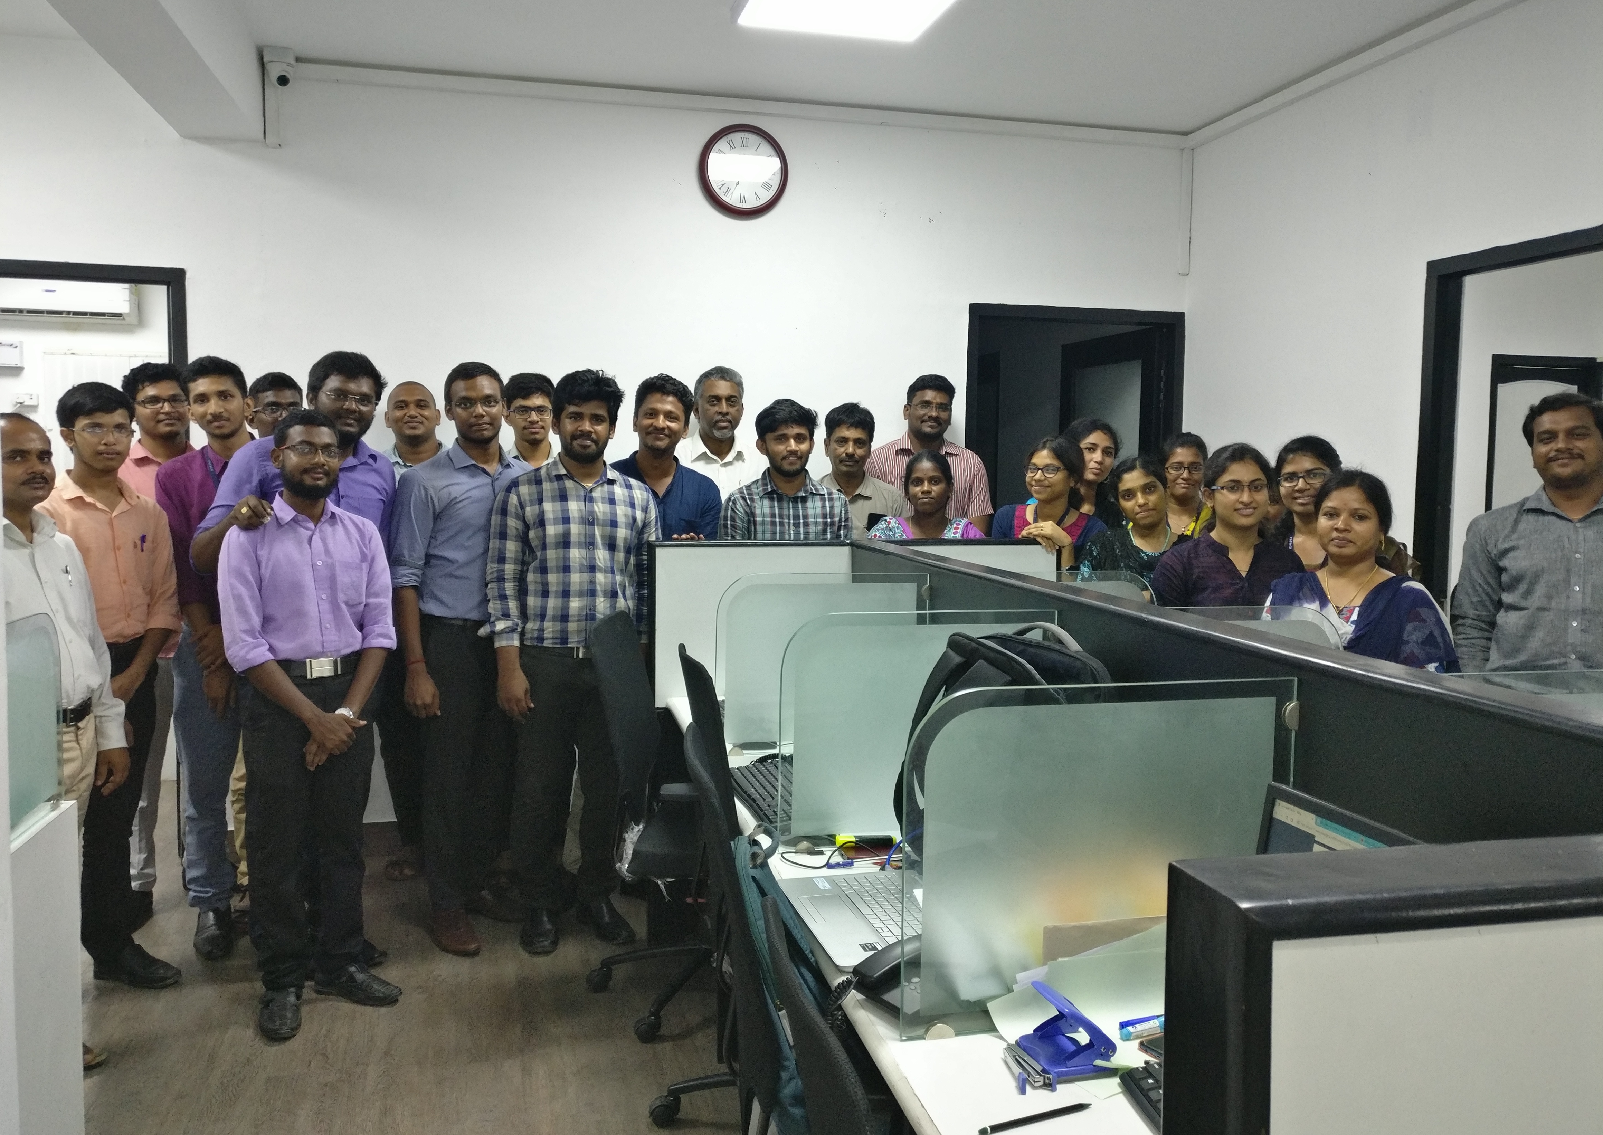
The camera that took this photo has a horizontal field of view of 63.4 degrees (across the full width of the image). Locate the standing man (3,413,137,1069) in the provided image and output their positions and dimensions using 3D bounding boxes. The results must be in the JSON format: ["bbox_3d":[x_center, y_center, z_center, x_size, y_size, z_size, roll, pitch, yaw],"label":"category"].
[{"bbox_3d":[-1.782,0.414,3.088,0.320,1.548,0.470,5,6,40],"label":"standing man"}]

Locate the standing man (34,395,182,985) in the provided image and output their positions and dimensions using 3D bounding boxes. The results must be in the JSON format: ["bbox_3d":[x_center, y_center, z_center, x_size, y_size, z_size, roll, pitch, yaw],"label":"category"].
[{"bbox_3d":[-1.902,0.327,3.572,0.470,1.637,0.310,-3,6,-40],"label":"standing man"}]

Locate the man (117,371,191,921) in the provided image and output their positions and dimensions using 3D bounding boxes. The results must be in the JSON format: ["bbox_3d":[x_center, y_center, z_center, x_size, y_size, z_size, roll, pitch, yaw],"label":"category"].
[{"bbox_3d":[-2.011,0.240,4.032,0.480,1.729,0.300,-2,6,-30],"label":"man"}]

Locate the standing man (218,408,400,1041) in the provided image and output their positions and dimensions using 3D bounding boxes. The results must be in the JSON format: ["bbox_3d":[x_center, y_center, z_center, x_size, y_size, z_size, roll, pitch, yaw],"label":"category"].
[{"bbox_3d":[-1.301,0.378,3.431,0.480,1.577,0.340,-2,6,-30],"label":"standing man"}]

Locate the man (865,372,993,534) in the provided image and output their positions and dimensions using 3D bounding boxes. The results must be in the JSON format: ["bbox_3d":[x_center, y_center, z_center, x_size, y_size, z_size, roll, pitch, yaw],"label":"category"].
[{"bbox_3d":[0.459,0.205,4.632,0.500,1.767,0.290,1,5,-2],"label":"man"}]

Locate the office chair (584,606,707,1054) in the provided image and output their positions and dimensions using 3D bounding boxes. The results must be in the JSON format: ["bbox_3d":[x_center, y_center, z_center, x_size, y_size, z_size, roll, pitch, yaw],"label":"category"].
[{"bbox_3d":[-0.241,0.658,3.480,0.630,1.040,0.620,1,5,-1],"label":"office chair"}]

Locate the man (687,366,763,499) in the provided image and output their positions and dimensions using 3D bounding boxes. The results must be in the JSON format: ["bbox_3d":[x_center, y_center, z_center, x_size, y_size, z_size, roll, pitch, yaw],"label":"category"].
[{"bbox_3d":[-0.269,0.207,4.460,0.500,1.771,0.290,0,5,-7],"label":"man"}]

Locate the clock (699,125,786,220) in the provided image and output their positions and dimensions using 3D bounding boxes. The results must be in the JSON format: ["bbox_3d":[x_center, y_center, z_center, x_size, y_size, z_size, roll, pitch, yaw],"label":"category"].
[{"bbox_3d":[-0.215,-1.462,4.768,0.336,0.336,0.045,0,5,-12],"label":"clock"}]

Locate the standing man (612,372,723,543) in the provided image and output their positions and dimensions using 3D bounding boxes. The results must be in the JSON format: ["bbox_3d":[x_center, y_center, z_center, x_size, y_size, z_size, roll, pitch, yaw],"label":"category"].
[{"bbox_3d":[-0.444,0.249,4.195,0.500,1.727,0.300,0,5,-8],"label":"standing man"}]

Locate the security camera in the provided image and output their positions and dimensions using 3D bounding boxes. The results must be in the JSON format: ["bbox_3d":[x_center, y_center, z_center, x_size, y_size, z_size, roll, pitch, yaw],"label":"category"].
[{"bbox_3d":[-1.758,-1.682,4.365,0.110,0.135,0.120,-2,6,-33],"label":"security camera"}]

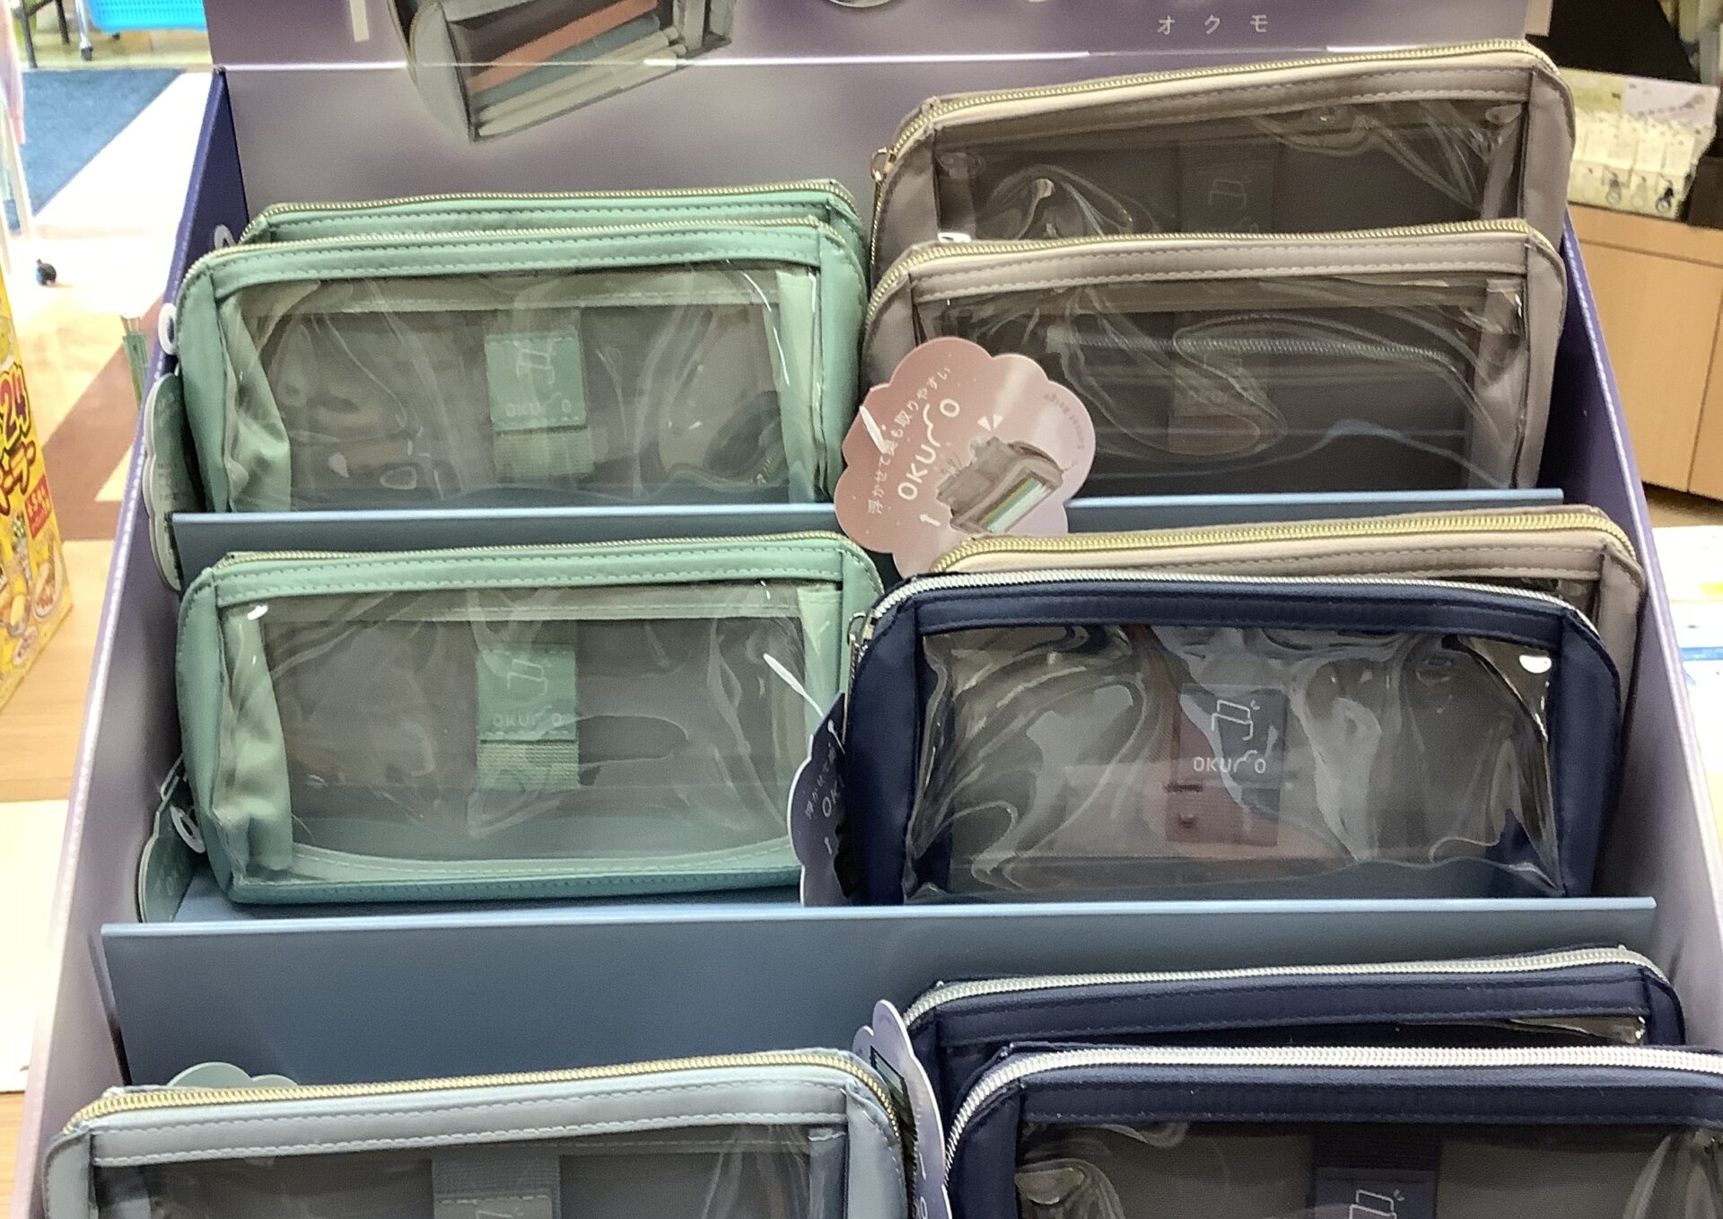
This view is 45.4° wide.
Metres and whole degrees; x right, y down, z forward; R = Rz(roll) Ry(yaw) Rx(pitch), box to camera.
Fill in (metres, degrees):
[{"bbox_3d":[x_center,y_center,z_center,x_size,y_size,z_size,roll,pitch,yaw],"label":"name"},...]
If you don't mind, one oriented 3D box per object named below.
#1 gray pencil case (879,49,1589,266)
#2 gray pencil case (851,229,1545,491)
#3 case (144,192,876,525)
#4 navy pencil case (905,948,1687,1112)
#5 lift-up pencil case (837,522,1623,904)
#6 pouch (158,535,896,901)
[{"bbox_3d":[0.107,-0.109,0.607,0.203,0.097,0.054,-4,19,0],"label":"gray pencil case"},{"bbox_3d":[0.104,-0.061,0.605,0.203,0.097,0.054,-2,19,0],"label":"gray pencil case"},{"bbox_3d":[-0.100,-0.062,0.609,0.203,0.097,0.054,-2,19,-1],"label":"case"},{"bbox_3d":[0.113,0.138,0.538,0.203,0.097,0.054,-2,19,0],"label":"navy pencil case"},{"bbox_3d":[0.097,0.038,0.544,0.203,0.097,0.054,1,19,2],"label":"lift-up pencil case"},{"bbox_3d":[-0.095,0.028,0.595,0.203,0.097,0.054,-2,19,0],"label":"pouch"}]

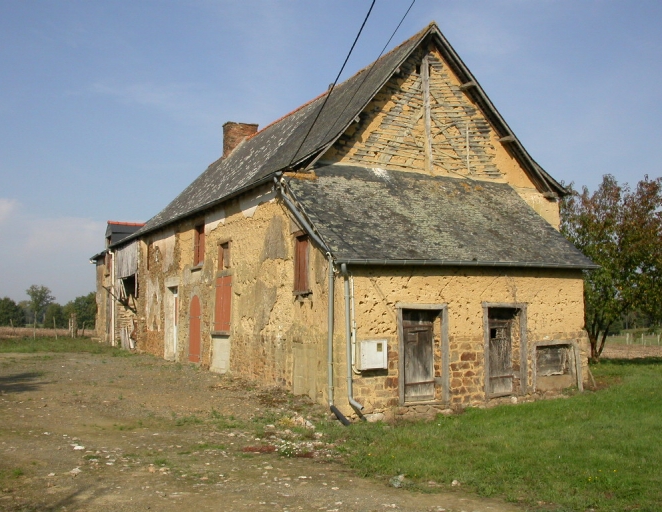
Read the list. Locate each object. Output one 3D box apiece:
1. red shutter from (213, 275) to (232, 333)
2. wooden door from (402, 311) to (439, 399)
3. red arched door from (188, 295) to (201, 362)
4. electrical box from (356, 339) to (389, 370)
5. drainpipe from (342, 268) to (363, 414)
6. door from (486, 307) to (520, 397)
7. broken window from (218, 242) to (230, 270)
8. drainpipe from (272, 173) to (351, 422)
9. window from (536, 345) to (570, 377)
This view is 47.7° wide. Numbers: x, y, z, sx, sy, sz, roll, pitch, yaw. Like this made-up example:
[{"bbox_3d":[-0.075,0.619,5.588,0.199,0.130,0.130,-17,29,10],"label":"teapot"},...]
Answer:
[{"bbox_3d":[-2.655,1.196,18.698,0.060,1.370,1.182,3,-6,-28],"label":"red shutter"},{"bbox_3d":[1.630,1.916,14.390,0.808,1.732,0.080,3,-6,-27],"label":"wooden door"},{"bbox_3d":[-3.714,2.021,20.726,0.080,1.856,0.964,3,-6,-28],"label":"red arched door"},{"bbox_3d":[0.739,1.777,13.537,0.549,0.517,0.180,3,-6,-27],"label":"electrical box"},{"bbox_3d":[0.339,1.418,13.271,0.481,2.590,0.330,3,-6,-27],"label":"drainpipe"},{"bbox_3d":[3.465,1.979,15.255,0.706,1.774,0.080,3,-6,-27],"label":"door"},{"bbox_3d":[-2.657,0.027,18.997,0.100,0.689,0.800,3,-6,-28],"label":"broken window"},{"bbox_3d":[-0.426,0.598,14.044,0.400,4.765,2.537,3,-6,-28],"label":"drainpipe"},{"bbox_3d":[4.639,2.200,15.749,0.868,0.655,0.080,3,-6,-27],"label":"window"}]

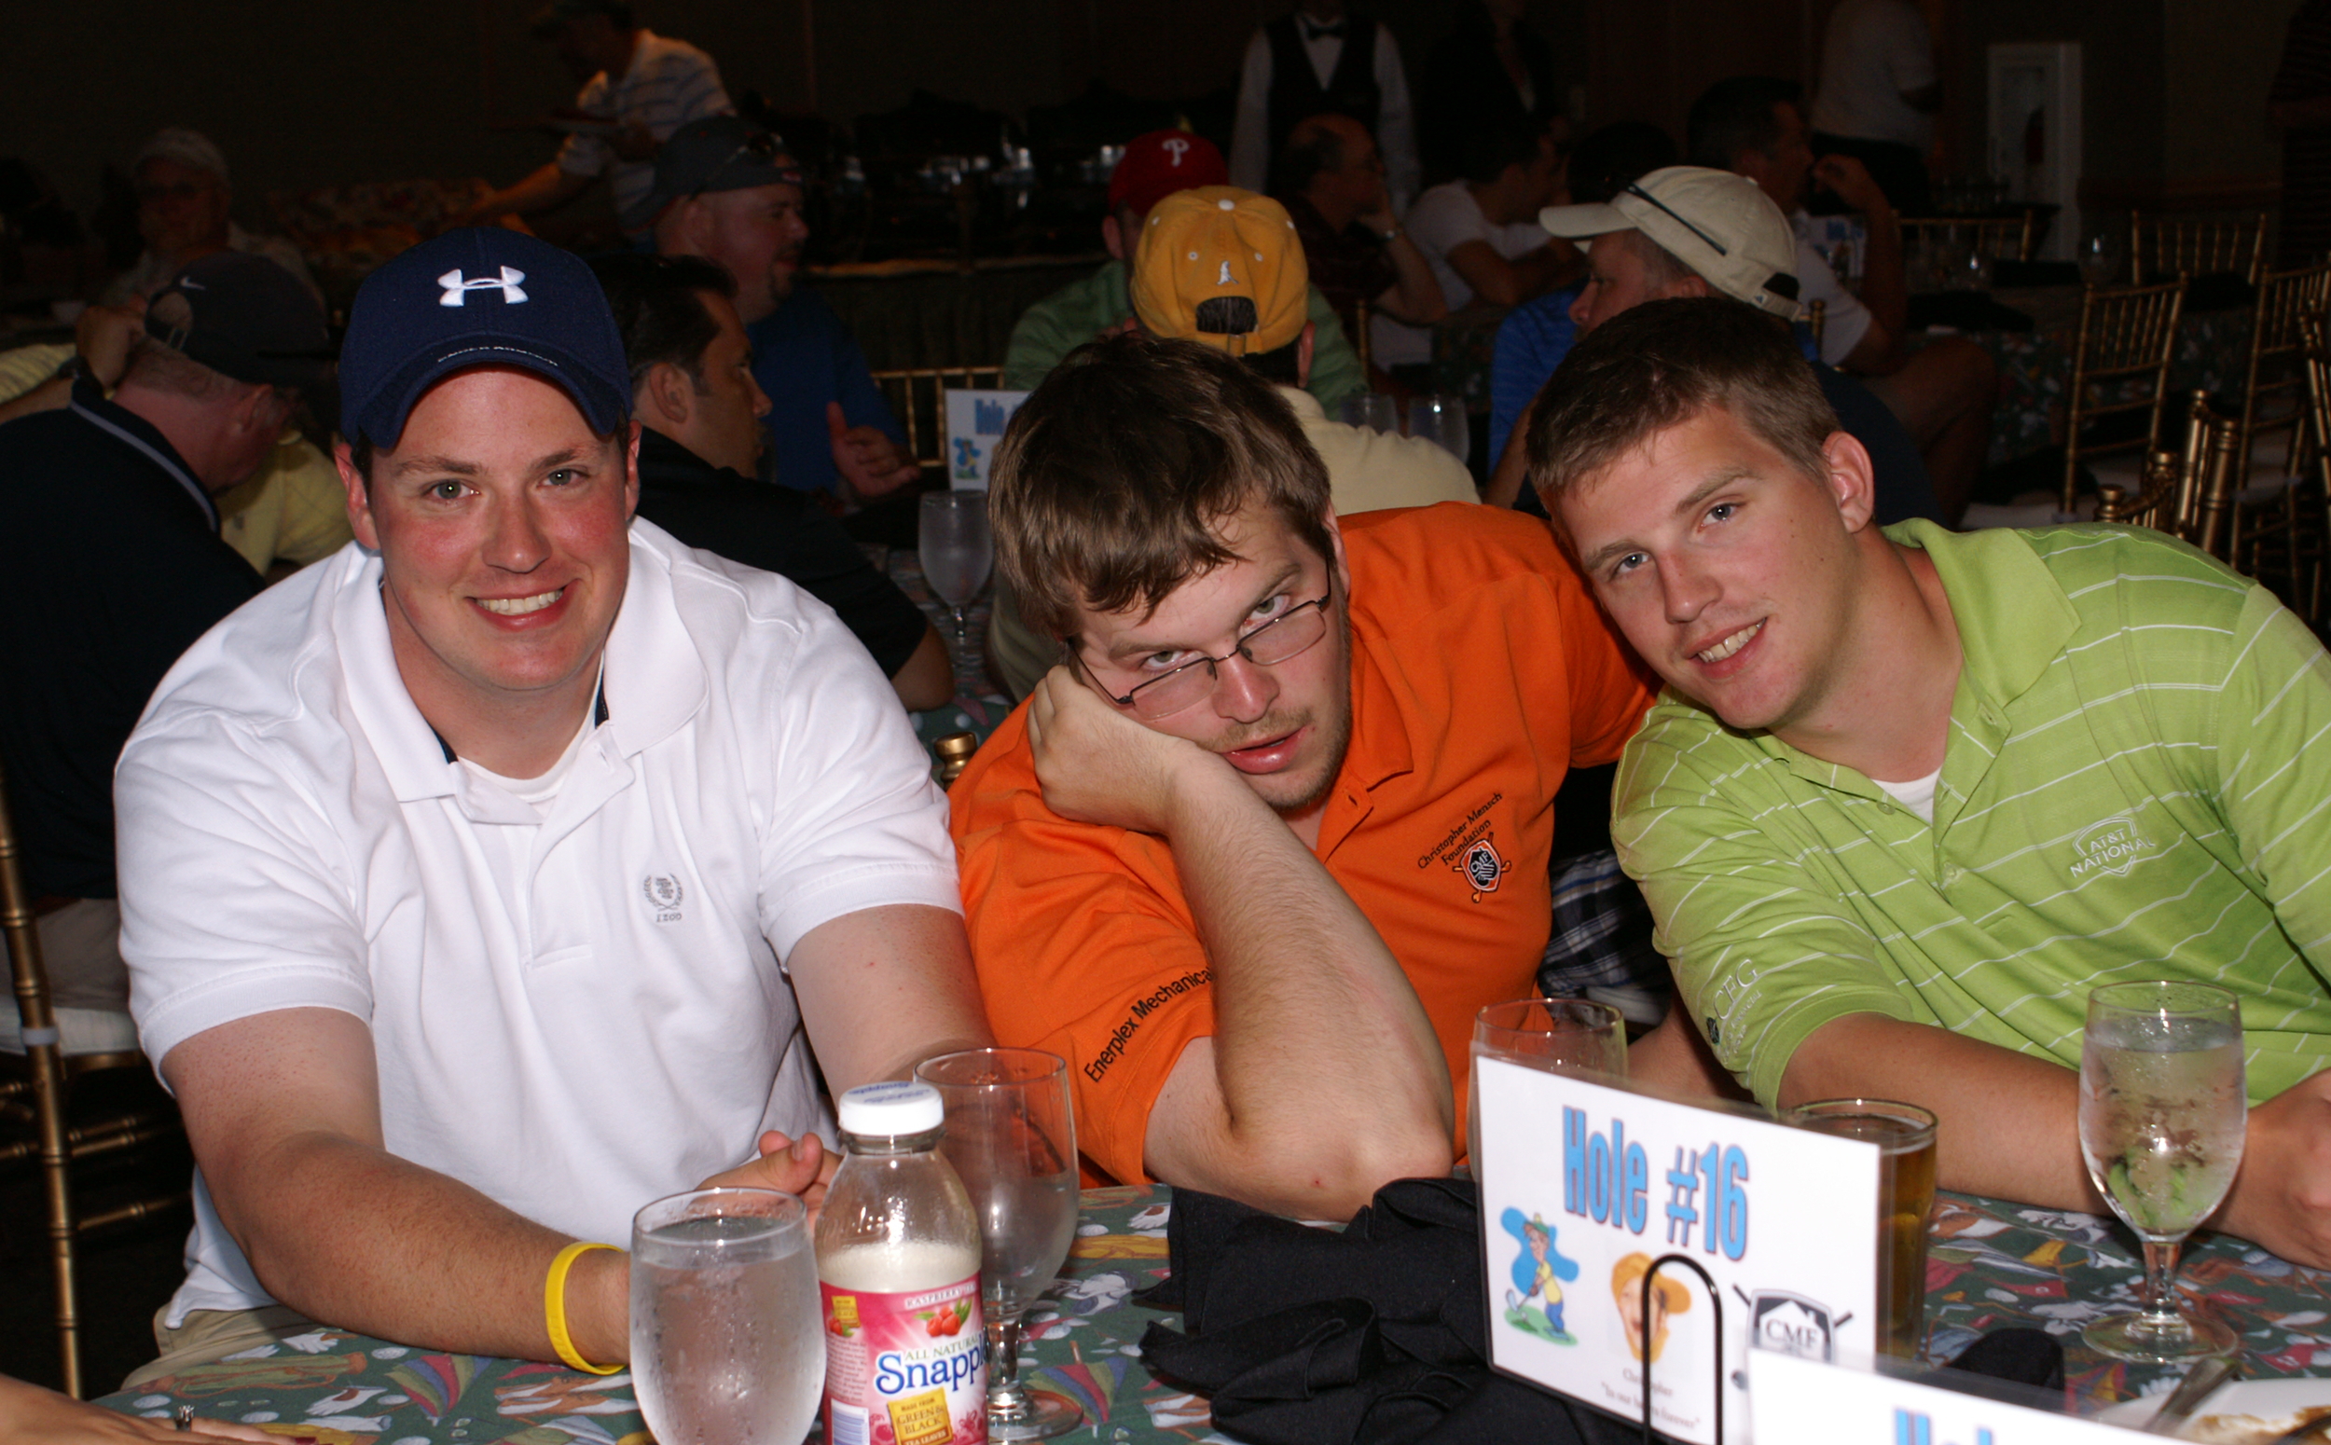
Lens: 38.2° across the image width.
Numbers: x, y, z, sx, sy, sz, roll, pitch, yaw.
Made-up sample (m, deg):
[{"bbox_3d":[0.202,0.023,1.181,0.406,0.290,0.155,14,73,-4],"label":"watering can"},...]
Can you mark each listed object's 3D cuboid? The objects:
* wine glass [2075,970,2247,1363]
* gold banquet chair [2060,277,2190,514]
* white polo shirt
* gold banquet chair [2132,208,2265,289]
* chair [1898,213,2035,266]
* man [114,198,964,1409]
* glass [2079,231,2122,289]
[{"bbox_3d":[0.498,0.223,1.680,0.077,0.177,0.077,-2,11,0],"label":"wine glass"},{"bbox_3d":[1.776,-0.433,6.771,0.430,0.920,0.400,5,12,31],"label":"gold banquet chair"},{"bbox_3d":[-0.379,0.133,2.040,0.500,0.500,0.370,-5,20,-7],"label":"white polo shirt"},{"bbox_3d":[2.940,-0.987,9.626,0.400,0.920,0.430,2,11,19],"label":"gold banquet chair"},{"bbox_3d":[2.314,-1.009,9.771,0.400,0.920,0.430,0,11,13],"label":"chair"},{"bbox_3d":[-0.353,0.358,1.988,0.550,1.290,0.760,-5,11,-14],"label":"man"},{"bbox_3d":[1.791,-0.848,6.450,0.077,0.177,0.077,-2,11,0],"label":"glass"}]

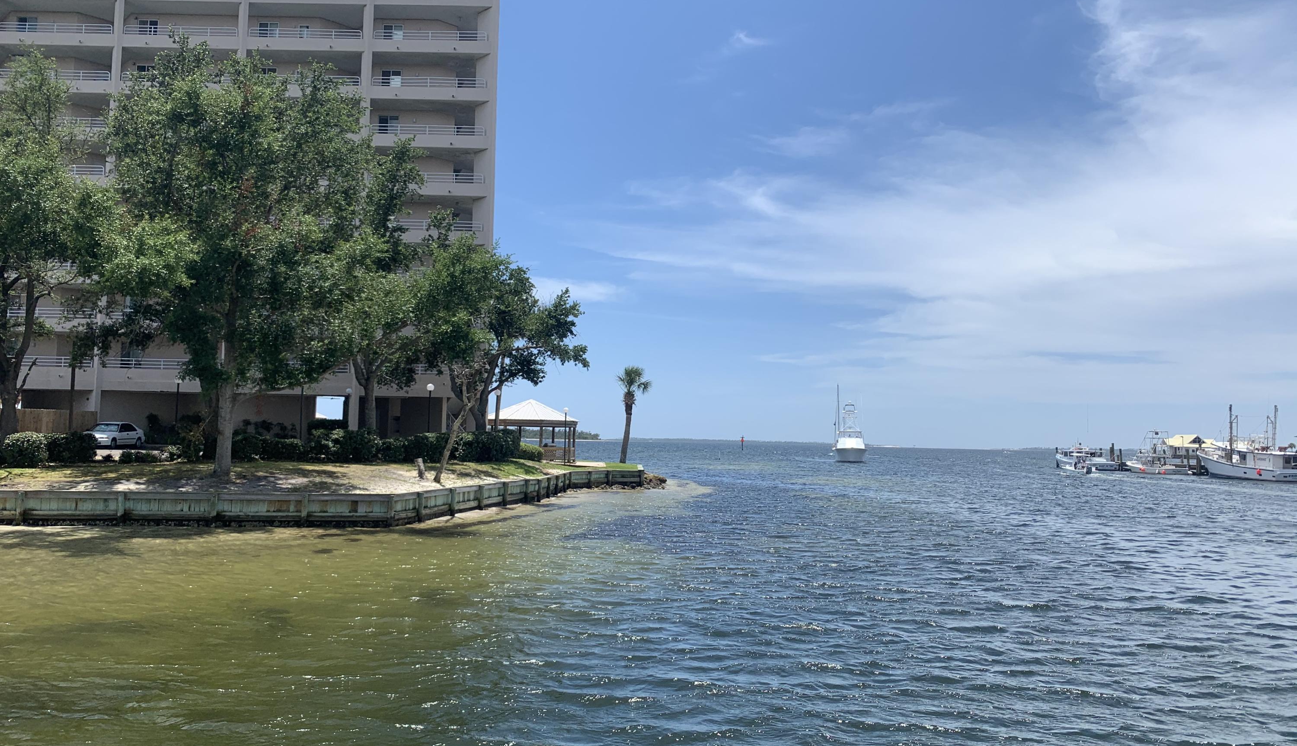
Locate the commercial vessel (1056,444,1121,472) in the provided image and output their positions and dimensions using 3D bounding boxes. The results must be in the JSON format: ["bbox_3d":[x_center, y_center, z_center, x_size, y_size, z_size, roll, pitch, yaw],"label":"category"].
[{"bbox_3d":[52.733,10.008,118.621,3.800,3.500,12.500,1,-4,-1],"label":"commercial vessel"}]

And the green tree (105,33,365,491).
[{"bbox_3d":[-13.503,-3.582,31.886,8.500,14.000,8.300,1,-4,0],"label":"green tree"}]

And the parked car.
[{"bbox_3d":[-28.937,3.324,52.349,1.700,1.400,4.400,1,-4,0],"label":"parked car"}]

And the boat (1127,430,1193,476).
[{"bbox_3d":[54.844,8.581,105.460,3.000,4.600,8.400,2,-4,-14],"label":"boat"}]

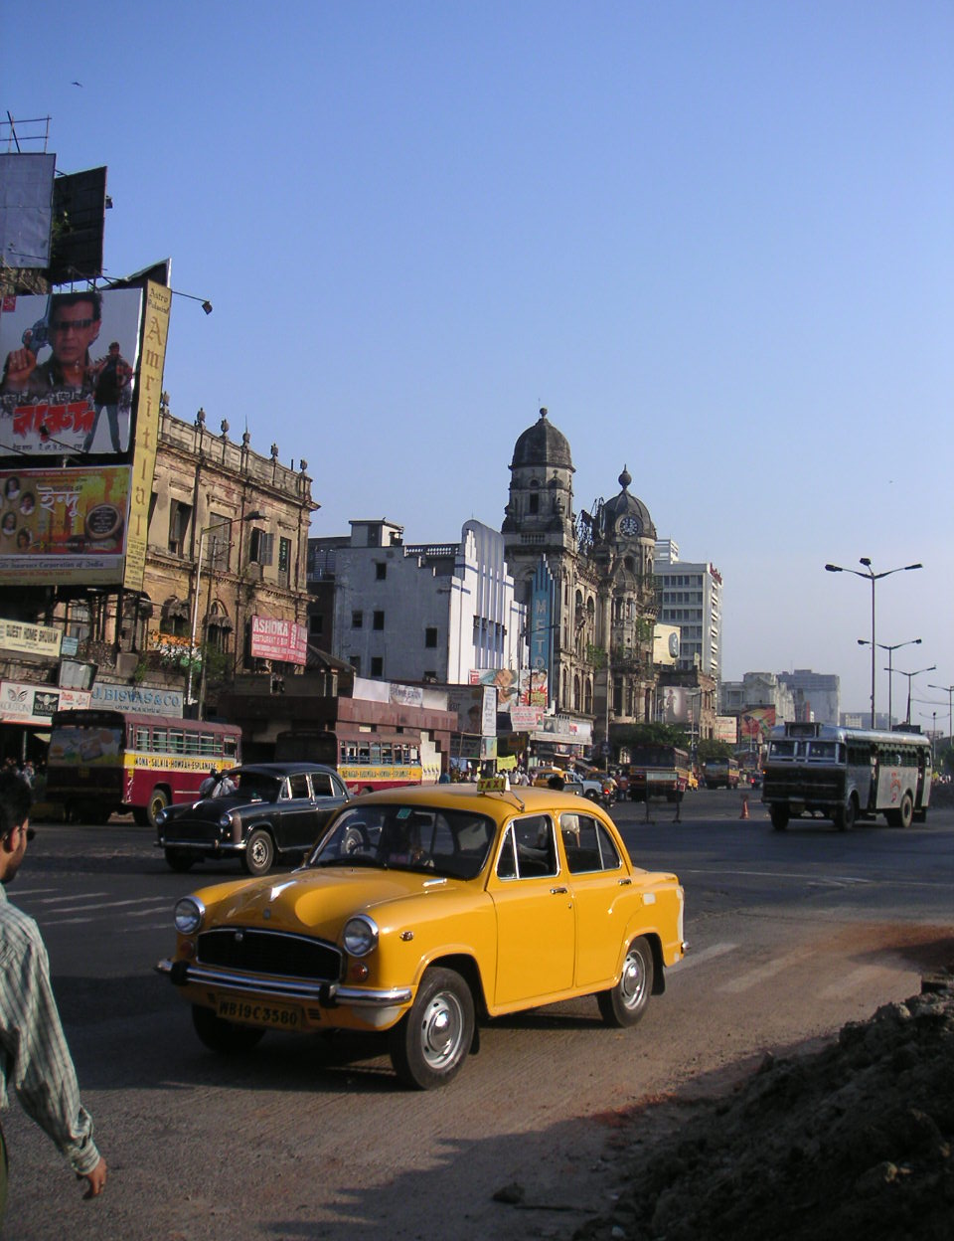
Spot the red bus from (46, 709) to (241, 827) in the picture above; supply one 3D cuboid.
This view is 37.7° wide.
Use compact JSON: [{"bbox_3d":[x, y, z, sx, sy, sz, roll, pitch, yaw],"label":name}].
[{"bbox_3d":[-9.612,4.423,41.127,2.308,3.068,7.203,0,-7,16],"label":"red bus"}]

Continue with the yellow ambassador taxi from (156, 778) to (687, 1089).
[{"bbox_3d":[-0.090,1.842,9.063,1.680,1.600,4.280,-2,-7,31],"label":"yellow ambassador taxi"}]

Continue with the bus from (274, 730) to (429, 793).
[{"bbox_3d":[-4.460,5.580,50.287,2.380,2.943,7.133,-1,-7,21],"label":"bus"}]

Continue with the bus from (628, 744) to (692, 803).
[{"bbox_3d":[10.266,8.606,77.994,2.456,2.947,7.946,0,-7,14],"label":"bus"}]

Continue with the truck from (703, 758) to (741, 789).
[{"bbox_3d":[24.462,15.260,138.776,2.351,3.033,7.945,0,-7,18],"label":"truck"}]

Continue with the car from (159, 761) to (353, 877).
[{"bbox_3d":[-3.132,3.048,21.661,1.680,1.600,4.280,-2,-7,28],"label":"car"}]

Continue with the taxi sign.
[{"bbox_3d":[0.114,1.021,8.731,0.210,0.100,0.080,-2,-7,31],"label":"taxi sign"}]

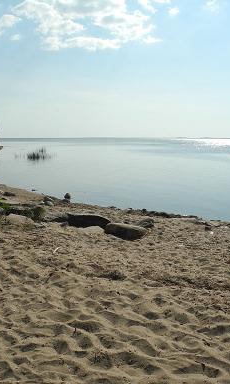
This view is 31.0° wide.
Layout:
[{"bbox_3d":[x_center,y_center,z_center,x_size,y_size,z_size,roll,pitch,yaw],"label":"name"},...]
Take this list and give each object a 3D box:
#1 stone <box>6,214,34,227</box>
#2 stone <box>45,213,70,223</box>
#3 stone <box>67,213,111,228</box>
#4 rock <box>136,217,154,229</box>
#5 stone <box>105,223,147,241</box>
[{"bbox_3d":[-2.033,0.583,8.812,0.538,0.211,0.350,2,8,15],"label":"stone"},{"bbox_3d":[-1.304,0.563,9.227,0.541,0.171,0.352,2,7,10],"label":"stone"},{"bbox_3d":[-0.535,0.584,8.682,0.825,0.248,0.495,3,8,20],"label":"stone"},{"bbox_3d":[0.607,0.637,8.517,0.361,0.186,0.289,0,7,0],"label":"rock"},{"bbox_3d":[0.210,0.695,7.566,0.672,0.262,0.403,4,8,30],"label":"stone"}]

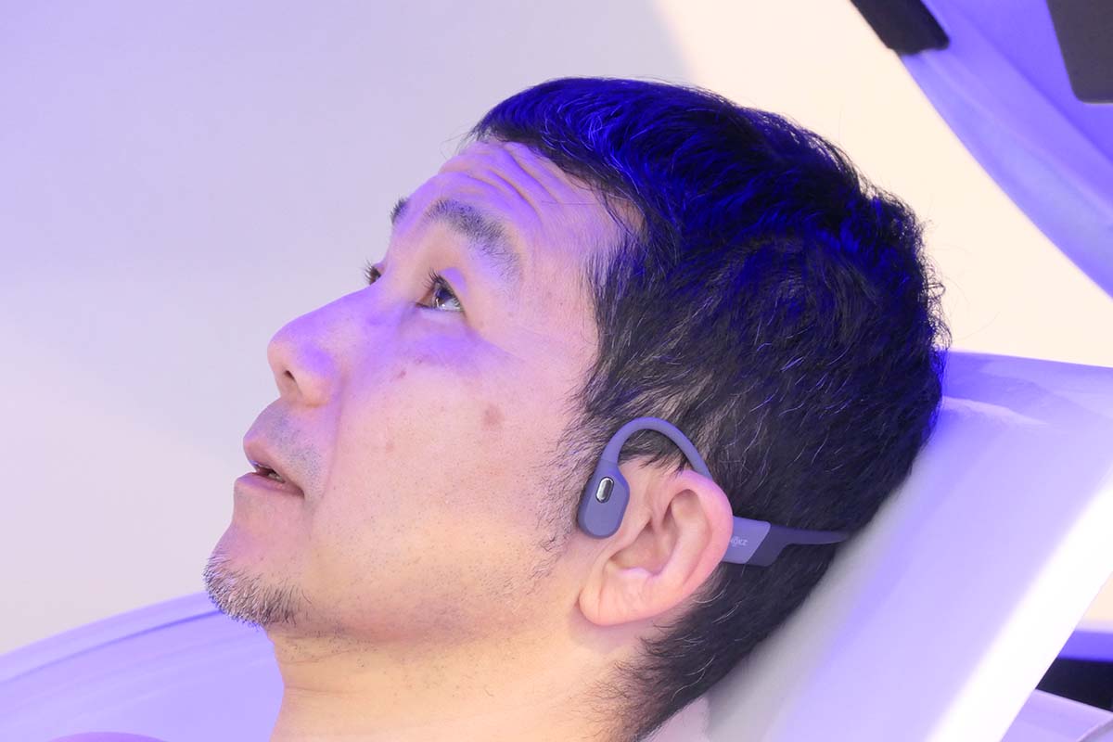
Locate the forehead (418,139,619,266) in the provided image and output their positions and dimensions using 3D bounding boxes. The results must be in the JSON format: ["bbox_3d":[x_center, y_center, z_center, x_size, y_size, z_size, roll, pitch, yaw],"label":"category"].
[{"bbox_3d":[-0.017,-0.057,1.115,0.048,0.052,0.125,37,-7,-20],"label":"forehead"}]

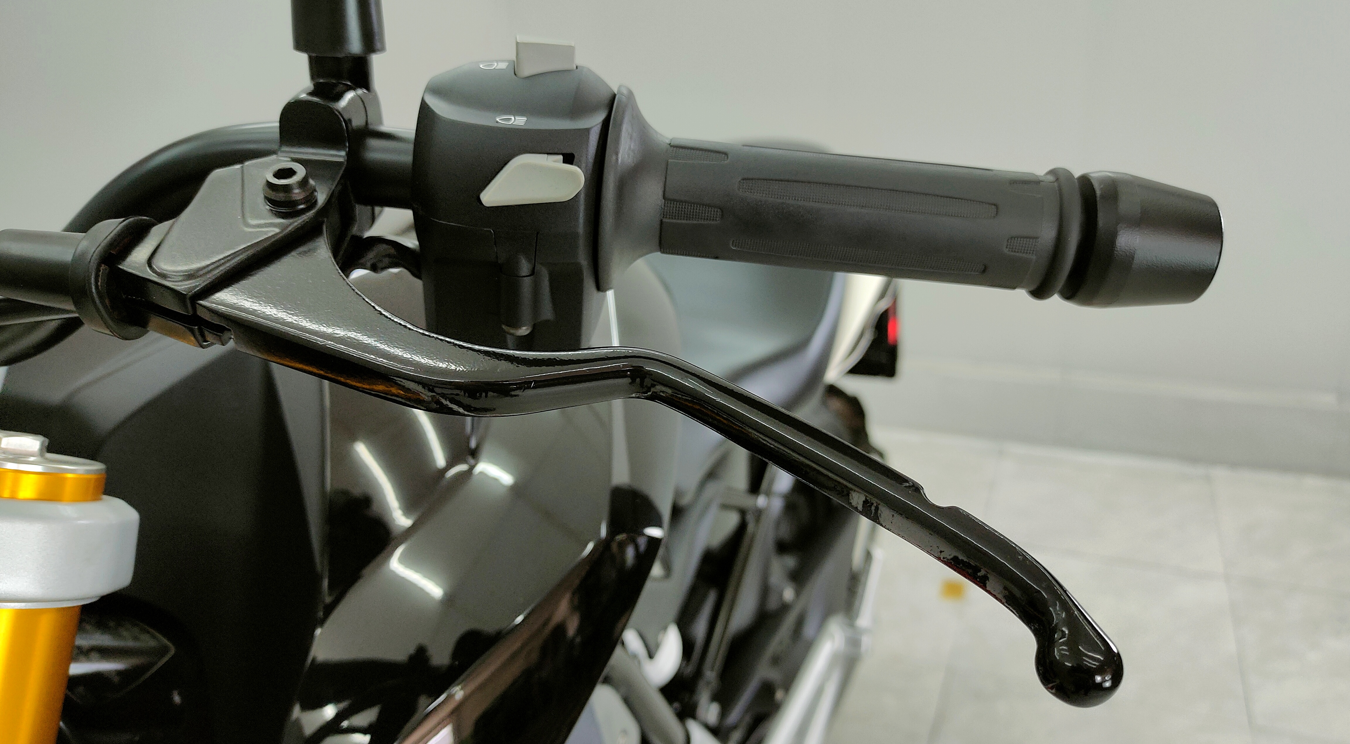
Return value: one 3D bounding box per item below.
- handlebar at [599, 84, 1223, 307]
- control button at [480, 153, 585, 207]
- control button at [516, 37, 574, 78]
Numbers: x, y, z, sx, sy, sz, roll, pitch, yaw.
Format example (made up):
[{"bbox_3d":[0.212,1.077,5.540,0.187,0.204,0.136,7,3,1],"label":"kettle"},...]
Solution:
[{"bbox_3d":[0.062,-0.042,0.342,0.165,0.057,0.057,7,21,6],"label":"handlebar"},{"bbox_3d":[-0.037,-0.050,0.327,0.026,0.013,0.010,7,21,6],"label":"control button"},{"bbox_3d":[-0.037,-0.091,0.361,0.016,0.011,0.010,7,21,6],"label":"control button"}]

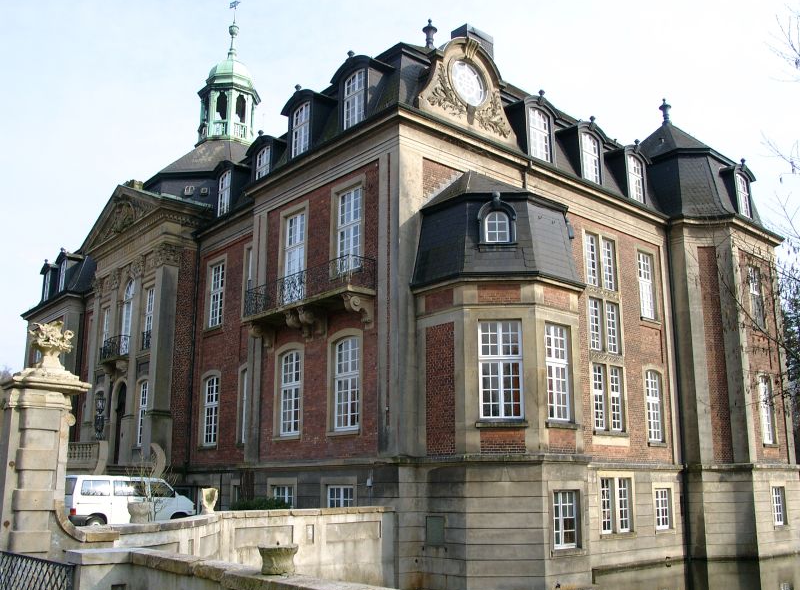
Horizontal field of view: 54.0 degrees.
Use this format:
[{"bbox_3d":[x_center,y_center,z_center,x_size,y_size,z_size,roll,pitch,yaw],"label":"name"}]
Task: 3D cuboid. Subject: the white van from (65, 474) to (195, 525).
[{"bbox_3d":[-9.210,7.220,27.150,4.750,1.940,1.840,12,-18,-40],"label":"white van"}]

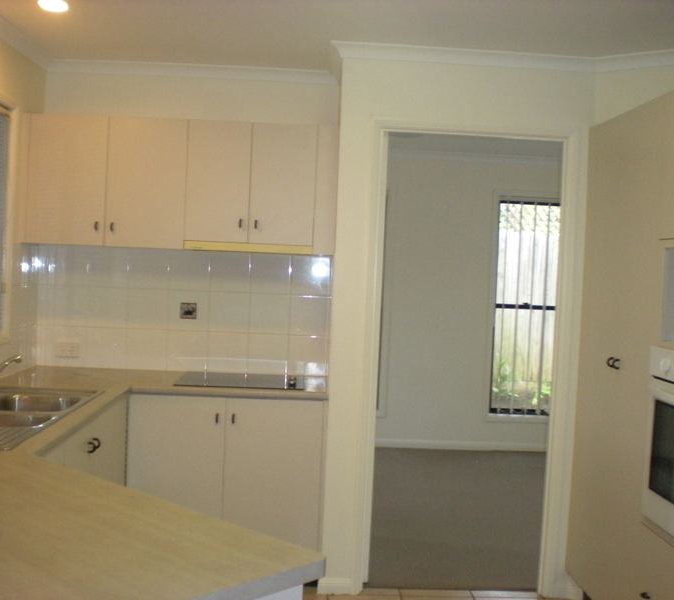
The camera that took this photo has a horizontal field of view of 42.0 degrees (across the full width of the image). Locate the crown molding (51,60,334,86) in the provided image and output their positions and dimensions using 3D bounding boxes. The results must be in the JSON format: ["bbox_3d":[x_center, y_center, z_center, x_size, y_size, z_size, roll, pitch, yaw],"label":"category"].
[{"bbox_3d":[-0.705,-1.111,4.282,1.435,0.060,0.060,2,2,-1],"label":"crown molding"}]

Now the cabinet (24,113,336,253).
[{"bbox_3d":[-0.725,-0.534,4.179,1.435,0.591,0.314,2,2,-1],"label":"cabinet"}]

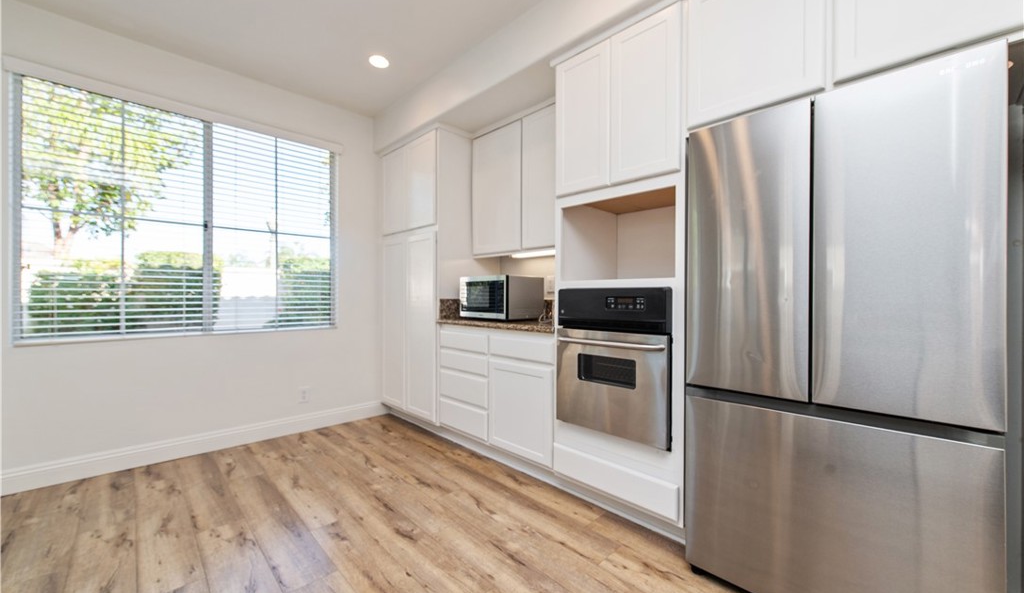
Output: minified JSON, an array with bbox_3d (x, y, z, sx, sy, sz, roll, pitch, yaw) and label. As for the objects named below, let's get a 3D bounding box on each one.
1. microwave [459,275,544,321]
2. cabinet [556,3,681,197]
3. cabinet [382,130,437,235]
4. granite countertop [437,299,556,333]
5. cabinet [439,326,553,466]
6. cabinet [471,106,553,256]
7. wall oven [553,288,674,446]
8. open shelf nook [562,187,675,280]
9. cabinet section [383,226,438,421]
[{"bbox_3d":[-0.079,0.010,3.090,0.395,0.334,0.533,0,0,-45],"label":"microwave"},{"bbox_3d":[0.697,-0.901,2.154,0.635,0.732,0.691,0,0,-45],"label":"cabinet"},{"bbox_3d":[-0.658,-0.905,3.523,0.635,0.713,0.861,0,0,-45],"label":"cabinet"},{"bbox_3d":[0.060,0.115,2.826,0.660,0.187,1.146,0,0,-45],"label":"granite countertop"},{"bbox_3d":[0.049,0.594,2.813,0.635,0.771,1.141,0,0,-45],"label":"cabinet"},{"bbox_3d":[0.184,-0.792,2.943,0.315,0.965,1.139,0,0,-45],"label":"cabinet"},{"bbox_3d":[0.649,0.309,2.103,0.600,0.693,0.595,0,0,-45],"label":"wall oven"},{"bbox_3d":[0.692,-0.281,2.136,0.570,0.395,0.616,0,0,-45],"label":"open shelf nook"},{"bbox_3d":[-0.657,0.224,3.507,0.600,1.450,0.885,0,0,-44],"label":"cabinet section"}]

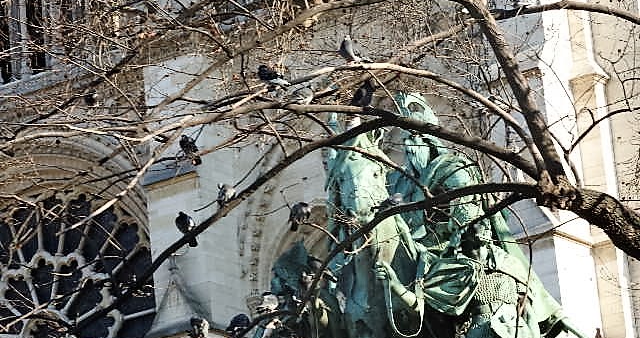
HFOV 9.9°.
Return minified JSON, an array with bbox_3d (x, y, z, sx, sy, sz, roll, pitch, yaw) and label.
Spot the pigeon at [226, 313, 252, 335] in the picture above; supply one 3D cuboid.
[{"bbox_3d":[-0.610,1.153,27.500,0.250,0.180,0.130,-8,-13,15],"label":"pigeon"}]

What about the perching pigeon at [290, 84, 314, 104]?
[{"bbox_3d":[-0.138,-0.558,27.500,0.260,0.180,0.130,-9,-14,19],"label":"perching pigeon"}]

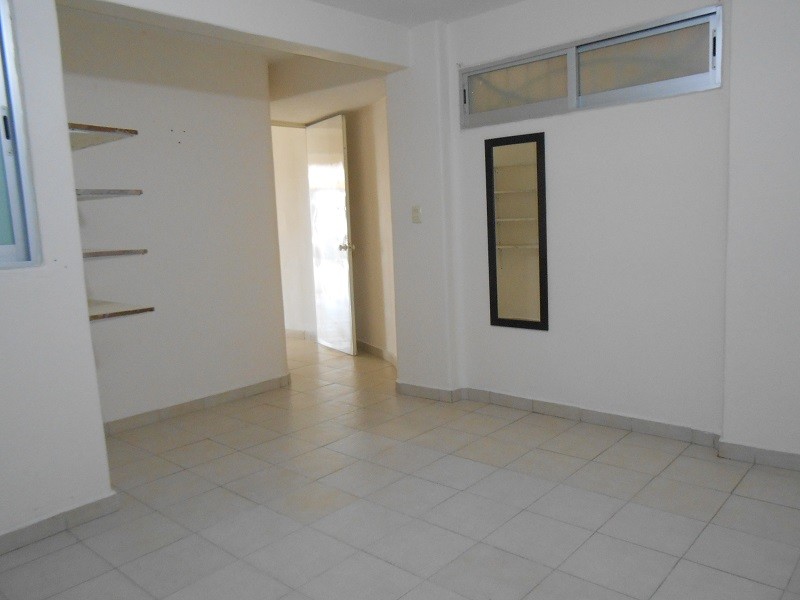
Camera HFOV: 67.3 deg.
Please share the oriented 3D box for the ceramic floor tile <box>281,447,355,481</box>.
[{"bbox_3d":[-0.410,0.838,3.083,0.313,0.010,0.313,3,9,42],"label":"ceramic floor tile"}]

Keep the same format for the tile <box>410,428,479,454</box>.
[{"bbox_3d":[0.231,0.757,3.253,0.304,0.009,0.304,3,9,42],"label":"tile"}]

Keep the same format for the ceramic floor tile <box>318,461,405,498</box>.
[{"bbox_3d":[-0.177,0.833,2.793,0.302,0.010,0.302,4,9,41],"label":"ceramic floor tile"}]

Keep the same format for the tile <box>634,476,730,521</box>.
[{"bbox_3d":[1.147,0.815,2.466,0.302,0.010,0.302,4,9,41],"label":"tile"}]

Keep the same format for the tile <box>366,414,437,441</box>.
[{"bbox_3d":[0.004,0.744,3.450,0.302,0.010,0.302,4,9,41],"label":"tile"}]

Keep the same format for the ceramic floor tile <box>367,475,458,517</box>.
[{"bbox_3d":[0.053,0.857,2.646,0.306,0.010,0.306,4,9,41],"label":"ceramic floor tile"}]

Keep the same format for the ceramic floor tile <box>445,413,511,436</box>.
[{"bbox_3d":[0.441,0.731,3.543,0.306,0.010,0.306,4,9,41],"label":"ceramic floor tile"}]

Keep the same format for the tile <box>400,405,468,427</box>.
[{"bbox_3d":[0.232,0.727,3.788,0.313,0.010,0.313,3,9,42],"label":"tile"}]

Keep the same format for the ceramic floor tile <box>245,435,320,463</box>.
[{"bbox_3d":[-0.650,0.824,3.295,0.313,0.010,0.313,3,9,42],"label":"ceramic floor tile"}]

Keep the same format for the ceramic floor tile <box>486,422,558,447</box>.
[{"bbox_3d":[0.672,0.746,3.338,0.306,0.010,0.306,4,9,41],"label":"ceramic floor tile"}]

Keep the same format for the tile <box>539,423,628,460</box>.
[{"bbox_3d":[0.925,0.757,3.156,0.306,0.010,0.350,4,9,41],"label":"tile"}]

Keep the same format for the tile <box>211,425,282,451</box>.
[{"bbox_3d":[-0.860,0.790,3.413,0.304,0.009,0.304,3,9,42],"label":"tile"}]

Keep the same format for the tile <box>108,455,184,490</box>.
[{"bbox_3d":[-1.282,0.859,2.970,0.302,0.010,0.302,4,9,41],"label":"tile"}]

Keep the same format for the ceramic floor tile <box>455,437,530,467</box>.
[{"bbox_3d":[0.486,0.793,3.127,0.313,0.010,0.313,3,9,42],"label":"ceramic floor tile"}]

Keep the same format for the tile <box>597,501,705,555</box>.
[{"bbox_3d":[0.939,0.844,2.212,0.304,0.009,0.304,3,9,42],"label":"tile"}]

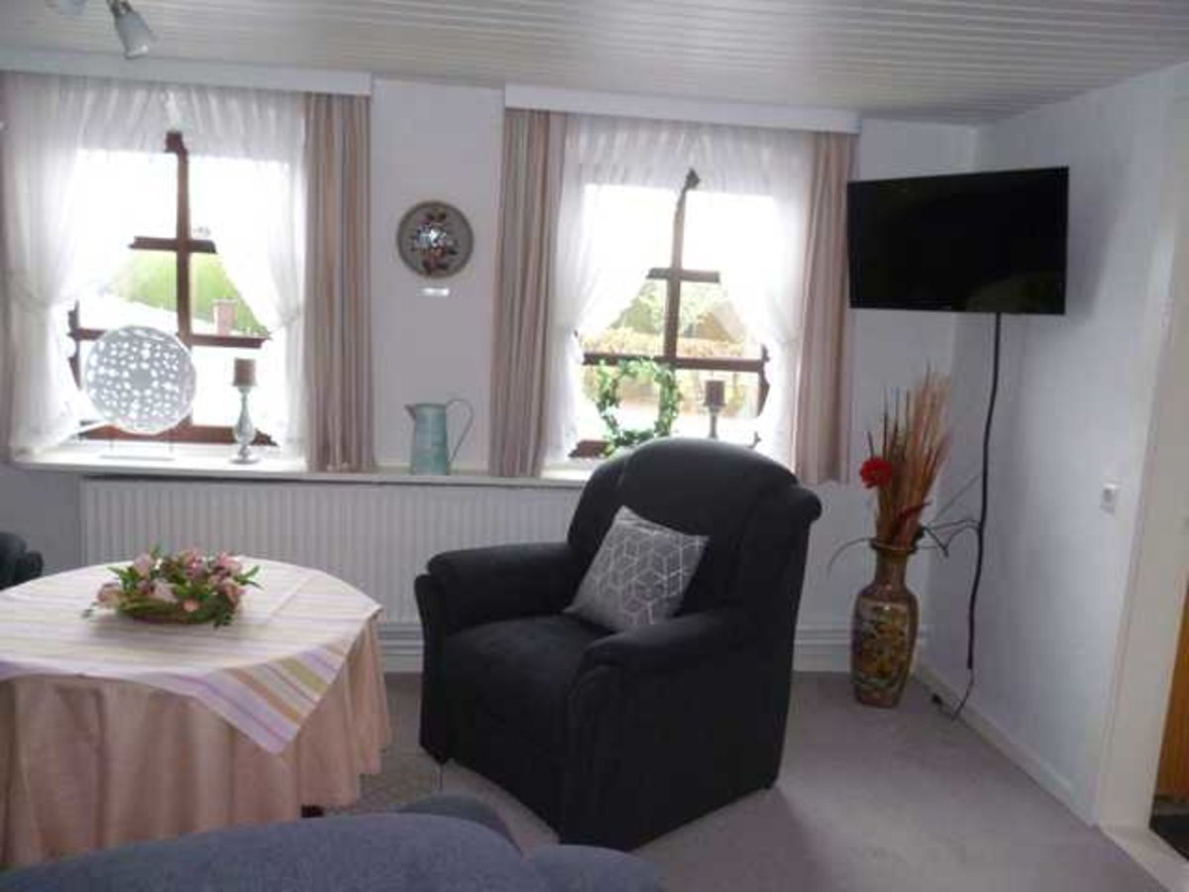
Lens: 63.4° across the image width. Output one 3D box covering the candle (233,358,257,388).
[{"bbox_3d":[-1.258,-0.263,3.455,0.072,0.098,0.072,2,9,-7],"label":"candle"}]

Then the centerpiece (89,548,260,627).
[{"bbox_3d":[-1.212,0.387,2.806,0.440,0.158,0.340,1,9,-8],"label":"centerpiece"}]

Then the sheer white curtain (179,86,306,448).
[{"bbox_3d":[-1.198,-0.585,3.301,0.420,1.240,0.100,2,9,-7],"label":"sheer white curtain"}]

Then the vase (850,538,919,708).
[{"bbox_3d":[1.143,0.709,3.783,0.250,0.620,0.250,1,9,-8],"label":"vase"}]

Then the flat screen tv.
[{"bbox_3d":[1.170,-0.660,3.137,0.060,0.435,0.733,-20,21,-41],"label":"flat screen tv"}]

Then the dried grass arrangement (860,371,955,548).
[{"bbox_3d":[1.187,0.060,3.670,0.336,0.680,0.280,1,9,-8],"label":"dried grass arrangement"}]

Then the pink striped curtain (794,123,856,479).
[{"bbox_3d":[0.864,-0.485,3.522,0.220,1.260,0.100,2,9,-7],"label":"pink striped curtain"}]

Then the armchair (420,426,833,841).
[{"bbox_3d":[0.049,0.497,2.995,0.926,1.004,0.887,-5,12,-41],"label":"armchair"}]

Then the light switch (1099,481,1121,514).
[{"bbox_3d":[1.543,0.154,2.906,0.020,0.082,0.080,1,9,-8],"label":"light switch"}]

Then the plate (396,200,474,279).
[{"bbox_3d":[-0.558,-0.726,3.379,0.262,0.262,0.030,2,9,-7],"label":"plate"}]

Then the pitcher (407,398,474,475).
[{"bbox_3d":[-0.573,-0.040,3.552,0.246,0.274,0.155,1,9,-8],"label":"pitcher"}]

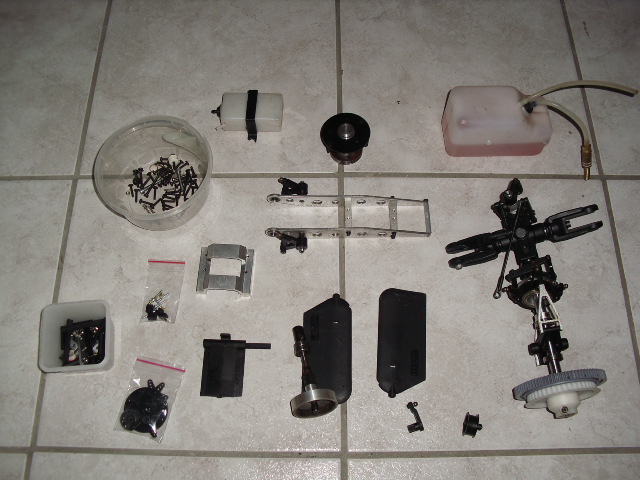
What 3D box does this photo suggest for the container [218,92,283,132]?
[{"bbox_3d":[-0.080,-0.151,0.786,0.072,0.028,0.037,0,65,0],"label":"container"}]

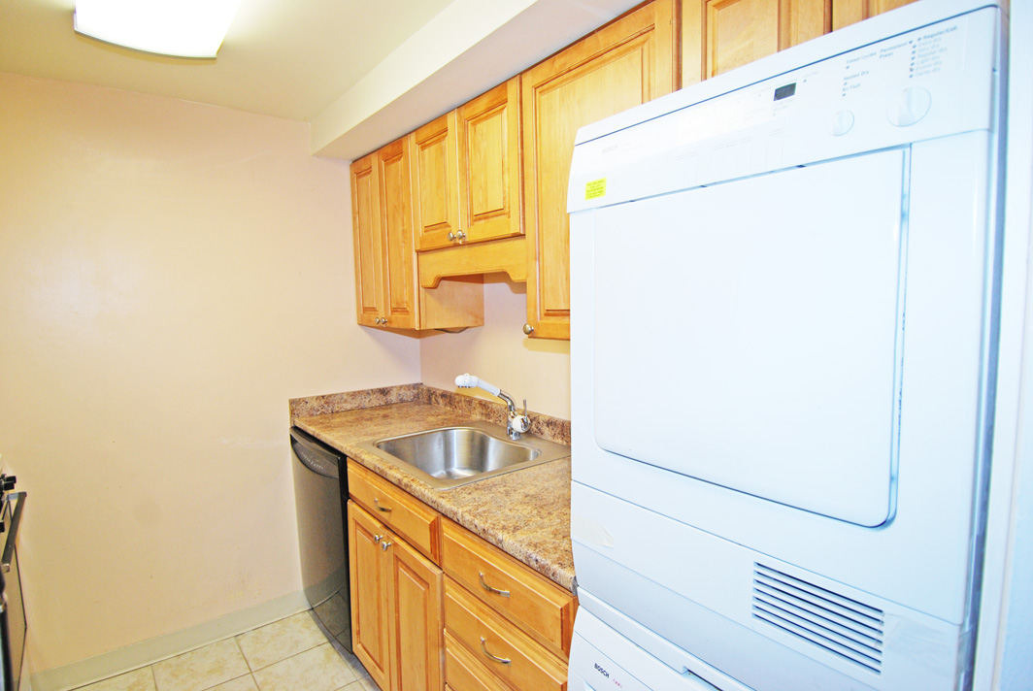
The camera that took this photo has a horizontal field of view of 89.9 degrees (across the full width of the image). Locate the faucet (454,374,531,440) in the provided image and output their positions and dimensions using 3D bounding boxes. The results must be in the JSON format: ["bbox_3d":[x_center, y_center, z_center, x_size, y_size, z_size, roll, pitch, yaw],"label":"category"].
[{"bbox_3d":[-0.080,0.237,1.915,0.282,0.257,0.111,-4,6,-39],"label":"faucet"}]

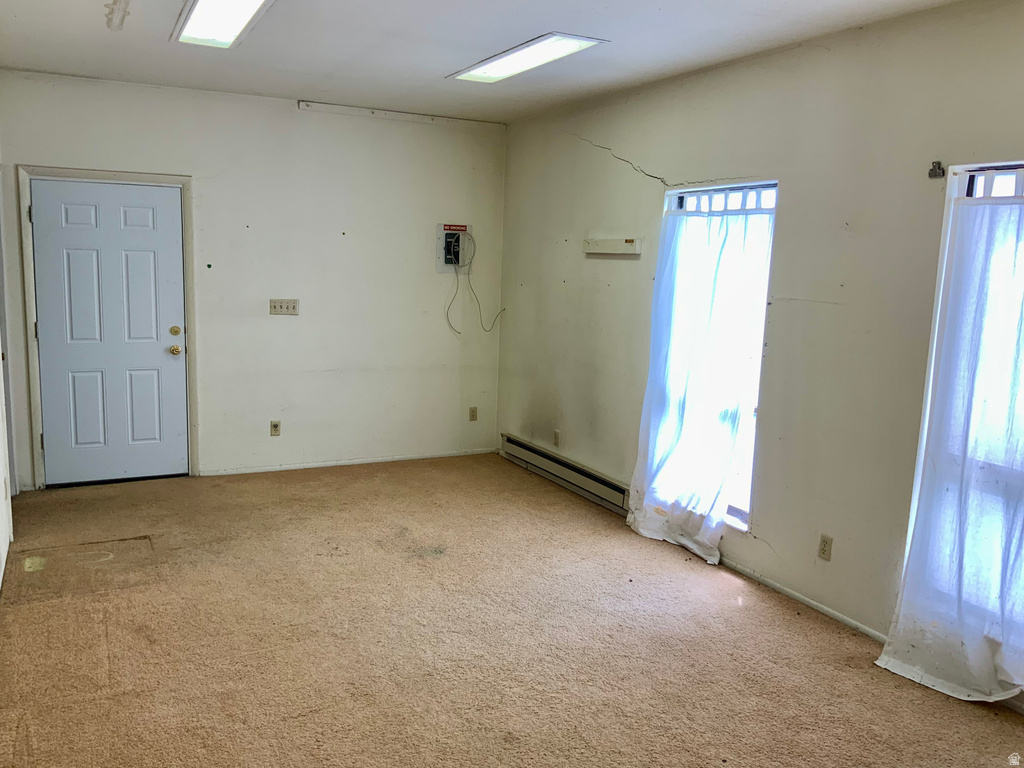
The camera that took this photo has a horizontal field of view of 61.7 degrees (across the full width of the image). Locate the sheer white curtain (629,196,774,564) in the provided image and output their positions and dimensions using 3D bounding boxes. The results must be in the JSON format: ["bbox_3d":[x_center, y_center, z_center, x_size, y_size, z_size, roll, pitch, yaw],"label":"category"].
[{"bbox_3d":[1.047,-0.042,4.922,0.120,2.030,1.020,-3,10,-28],"label":"sheer white curtain"}]

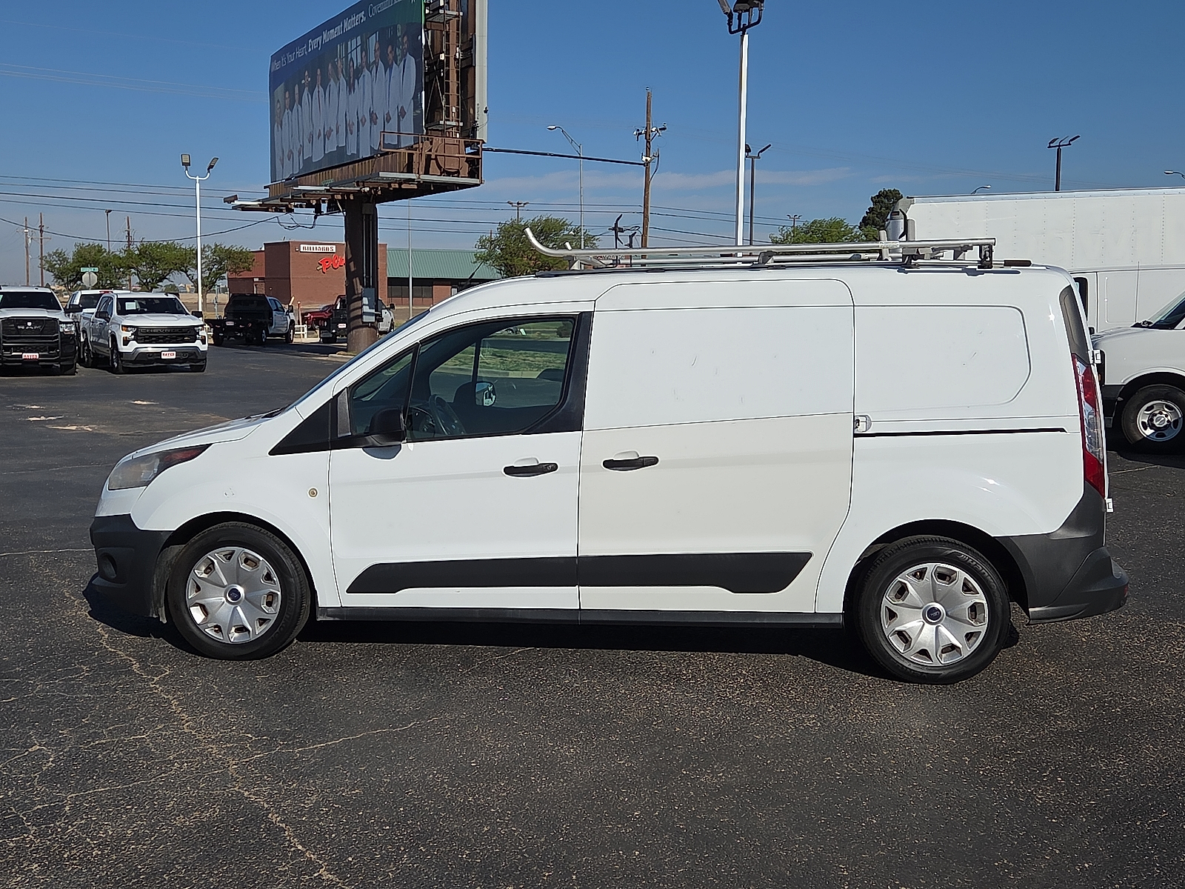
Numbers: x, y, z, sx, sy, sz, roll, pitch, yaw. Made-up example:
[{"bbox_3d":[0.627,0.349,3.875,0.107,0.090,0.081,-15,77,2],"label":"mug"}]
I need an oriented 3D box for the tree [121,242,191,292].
[{"bbox_3d":[-33.641,-12.821,103.000,5.000,5.690,4.750,0,6,0],"label":"tree"}]

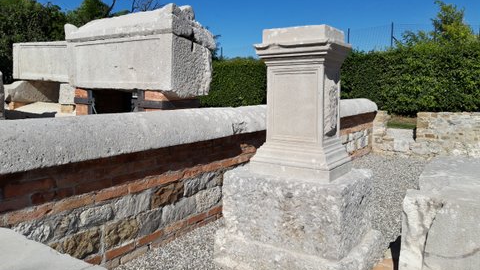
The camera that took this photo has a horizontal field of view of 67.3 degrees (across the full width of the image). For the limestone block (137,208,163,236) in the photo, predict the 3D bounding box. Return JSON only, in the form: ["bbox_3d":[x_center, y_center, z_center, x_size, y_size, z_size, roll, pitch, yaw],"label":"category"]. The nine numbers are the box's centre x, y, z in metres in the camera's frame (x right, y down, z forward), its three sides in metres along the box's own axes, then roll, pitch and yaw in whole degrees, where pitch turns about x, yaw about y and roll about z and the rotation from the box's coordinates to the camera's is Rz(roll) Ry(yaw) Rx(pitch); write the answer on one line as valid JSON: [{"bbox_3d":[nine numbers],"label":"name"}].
[{"bbox_3d":[-0.831,0.744,3.152,0.170,0.183,0.250,5,9,36],"label":"limestone block"}]

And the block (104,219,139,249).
[{"bbox_3d":[-1.002,0.774,2.922,0.170,0.172,0.310,5,9,36],"label":"block"}]

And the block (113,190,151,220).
[{"bbox_3d":[-0.937,0.573,2.984,0.170,0.150,0.360,5,9,36],"label":"block"}]

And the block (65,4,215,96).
[{"bbox_3d":[-1.513,-1.180,5.400,2.170,1.180,0.930,5,8,32],"label":"block"}]

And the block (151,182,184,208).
[{"bbox_3d":[-0.705,0.528,3.296,0.170,0.143,0.390,5,9,36],"label":"block"}]

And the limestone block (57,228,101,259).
[{"bbox_3d":[-1.213,0.807,2.636,0.170,0.194,0.328,5,9,36],"label":"limestone block"}]

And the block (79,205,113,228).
[{"bbox_3d":[-1.129,0.599,2.724,0.170,0.093,0.263,5,9,36],"label":"block"}]

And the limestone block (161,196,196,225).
[{"bbox_3d":[-0.627,0.704,3.426,0.170,0.170,0.447,5,9,36],"label":"limestone block"}]

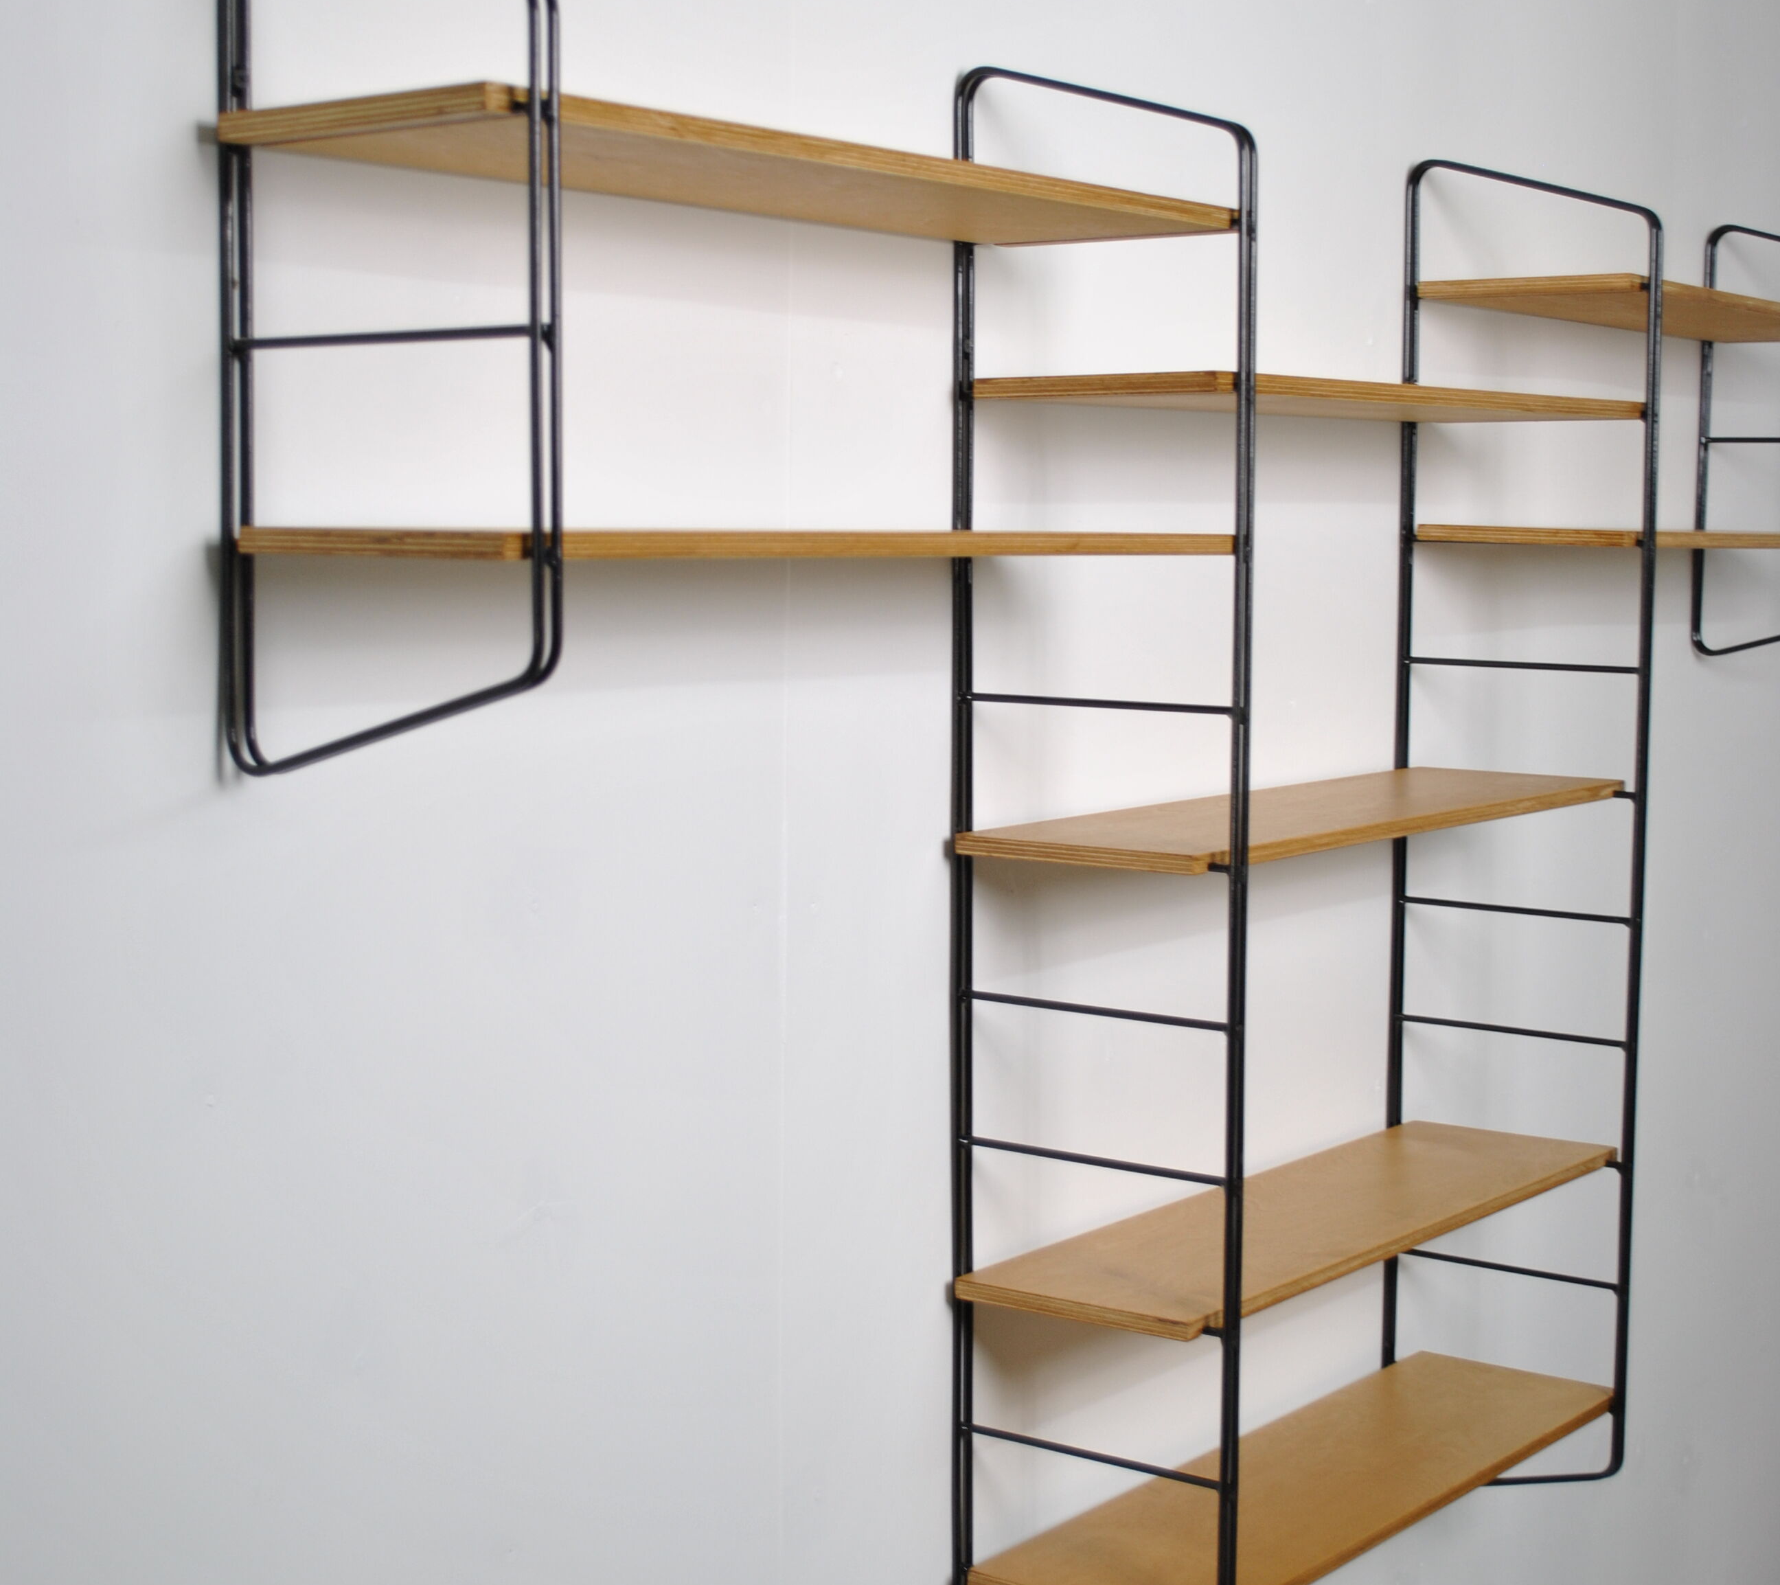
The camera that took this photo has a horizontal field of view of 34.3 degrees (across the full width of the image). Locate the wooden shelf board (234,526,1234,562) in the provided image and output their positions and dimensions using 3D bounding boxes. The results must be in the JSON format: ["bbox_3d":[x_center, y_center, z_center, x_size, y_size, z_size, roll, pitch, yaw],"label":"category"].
[{"bbox_3d":[-0.044,-0.130,1.503,0.172,0.011,0.603,5,7,37],"label":"wooden shelf board"}]

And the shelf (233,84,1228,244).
[{"bbox_3d":[-0.049,-0.314,1.479,0.172,0.011,0.603,4,7,37],"label":"shelf"}]

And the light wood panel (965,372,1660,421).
[{"bbox_3d":[0.311,-0.265,1.954,0.172,0.011,0.612,4,7,38],"label":"light wood panel"}]

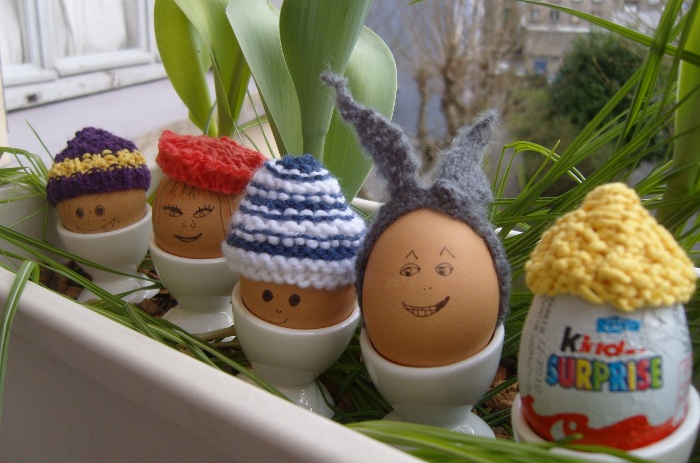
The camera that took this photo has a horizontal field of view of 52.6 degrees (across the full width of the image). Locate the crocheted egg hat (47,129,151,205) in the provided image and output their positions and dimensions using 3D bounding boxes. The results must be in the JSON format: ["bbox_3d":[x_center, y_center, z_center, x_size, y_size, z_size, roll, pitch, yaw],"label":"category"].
[{"bbox_3d":[-0.127,-0.035,0.357,0.051,0.038,0.050,-6,14,-4],"label":"crocheted egg hat"}]

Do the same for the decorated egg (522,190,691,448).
[{"bbox_3d":[0.067,0.026,0.184,0.046,0.077,0.046,4,19,21],"label":"decorated egg"}]

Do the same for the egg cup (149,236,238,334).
[{"bbox_3d":[-0.070,0.023,0.340,0.048,0.043,0.048,-3,22,-13],"label":"egg cup"}]

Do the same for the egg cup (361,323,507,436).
[{"bbox_3d":[0.029,0.055,0.244,0.048,0.043,0.048,-2,18,8],"label":"egg cup"}]

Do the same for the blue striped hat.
[{"bbox_3d":[-0.017,-0.006,0.256,0.053,0.047,0.052,8,15,11],"label":"blue striped hat"}]

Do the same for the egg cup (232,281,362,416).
[{"bbox_3d":[-0.023,0.048,0.271,0.048,0.043,0.048,5,17,-8],"label":"egg cup"}]

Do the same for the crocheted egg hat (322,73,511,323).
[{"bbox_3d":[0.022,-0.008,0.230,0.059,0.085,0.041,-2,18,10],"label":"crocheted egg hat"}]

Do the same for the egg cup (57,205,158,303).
[{"bbox_3d":[-0.125,0.014,0.372,0.048,0.043,0.048,-9,22,-18],"label":"egg cup"}]

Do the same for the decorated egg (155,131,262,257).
[{"bbox_3d":[-0.067,-0.013,0.327,0.050,0.064,0.048,0,18,2],"label":"decorated egg"}]

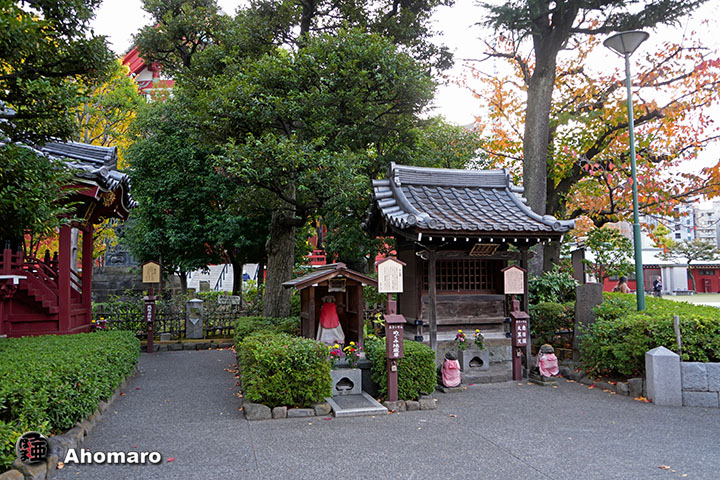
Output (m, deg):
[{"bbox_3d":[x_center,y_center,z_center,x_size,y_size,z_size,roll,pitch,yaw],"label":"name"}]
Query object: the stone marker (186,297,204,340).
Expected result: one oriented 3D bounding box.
[{"bbox_3d":[-3.737,1.798,12.208,0.360,0.900,0.320,0,-4,-16],"label":"stone marker"}]

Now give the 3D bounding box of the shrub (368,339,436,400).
[{"bbox_3d":[0.508,1.629,6.850,0.760,0.690,0.820,1,-5,-14],"label":"shrub"}]

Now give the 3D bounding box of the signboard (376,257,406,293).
[{"bbox_3d":[0.370,0.411,6.384,0.355,0.430,0.100,0,-5,-12],"label":"signboard"}]

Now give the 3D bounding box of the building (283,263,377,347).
[{"bbox_3d":[-0.417,1.000,7.900,1.220,1.310,1.050,0,-4,-17],"label":"building"}]

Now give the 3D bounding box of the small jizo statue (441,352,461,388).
[{"bbox_3d":[1.243,1.769,7.371,0.270,0.490,0.260,1,-5,-15],"label":"small jizo statue"}]

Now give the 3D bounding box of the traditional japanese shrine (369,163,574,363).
[{"bbox_3d":[1.570,0.459,9.110,2.650,3.450,2.900,1,-5,-15],"label":"traditional japanese shrine"}]

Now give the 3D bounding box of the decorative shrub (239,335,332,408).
[{"bbox_3d":[-0.950,1.564,6.608,1.000,0.740,0.880,0,-4,-16],"label":"decorative shrub"}]

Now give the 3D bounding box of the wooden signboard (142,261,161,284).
[{"bbox_3d":[-4.332,0.671,11.234,0.380,0.510,0.090,0,-4,-16],"label":"wooden signboard"}]

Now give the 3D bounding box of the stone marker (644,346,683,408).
[{"bbox_3d":[3.674,1.632,6.535,0.300,0.670,0.300,-2,-5,16],"label":"stone marker"}]

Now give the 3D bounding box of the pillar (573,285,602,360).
[{"bbox_3d":[3.788,1.356,8.974,0.470,1.260,0.200,0,-4,-8],"label":"pillar"}]

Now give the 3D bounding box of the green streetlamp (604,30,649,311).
[{"bbox_3d":[4.422,-0.617,8.672,0.730,5.480,0.730,0,-5,0],"label":"green streetlamp"}]

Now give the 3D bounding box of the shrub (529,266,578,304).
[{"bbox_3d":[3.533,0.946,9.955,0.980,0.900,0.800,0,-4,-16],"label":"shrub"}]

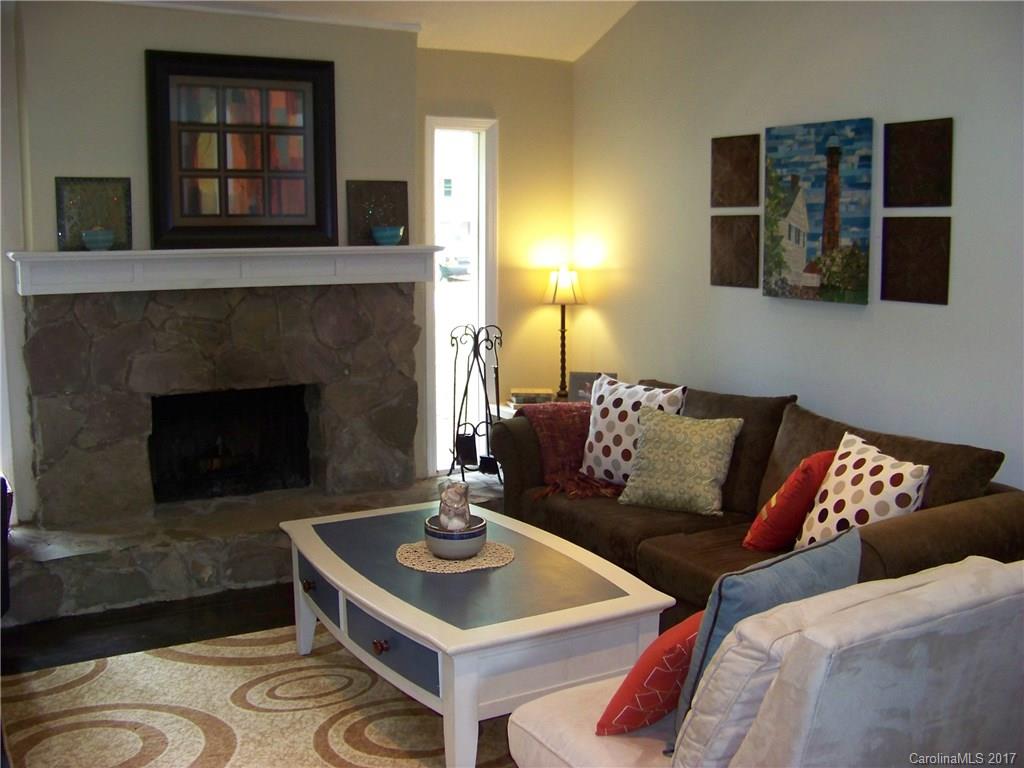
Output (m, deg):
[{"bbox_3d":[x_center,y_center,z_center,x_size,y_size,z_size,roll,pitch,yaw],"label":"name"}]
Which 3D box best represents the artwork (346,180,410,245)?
[{"bbox_3d":[-0.657,-0.833,5.211,0.317,0.307,0.020,-5,2,-28],"label":"artwork"}]

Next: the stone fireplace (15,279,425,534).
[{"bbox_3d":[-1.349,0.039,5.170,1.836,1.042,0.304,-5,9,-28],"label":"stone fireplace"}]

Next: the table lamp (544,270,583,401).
[{"bbox_3d":[0.278,-0.266,5.726,0.217,0.727,0.217,0,8,0],"label":"table lamp"}]

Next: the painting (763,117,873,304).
[{"bbox_3d":[1.227,-0.690,4.291,0.027,0.703,0.585,-5,9,-28],"label":"painting"}]

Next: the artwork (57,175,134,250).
[{"bbox_3d":[-1.804,-0.734,4.606,0.304,0.311,0.020,-5,2,-28],"label":"artwork"}]

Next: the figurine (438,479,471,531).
[{"bbox_3d":[-0.191,0.401,3.546,0.103,0.162,0.093,-1,8,-3],"label":"figurine"}]

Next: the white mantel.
[{"bbox_3d":[-1.249,-0.531,4.899,1.940,0.169,0.223,-5,9,-28],"label":"white mantel"}]

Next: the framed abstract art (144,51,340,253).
[{"bbox_3d":[-1.223,-1.056,4.889,0.856,0.863,0.046,-5,6,-28],"label":"framed abstract art"}]

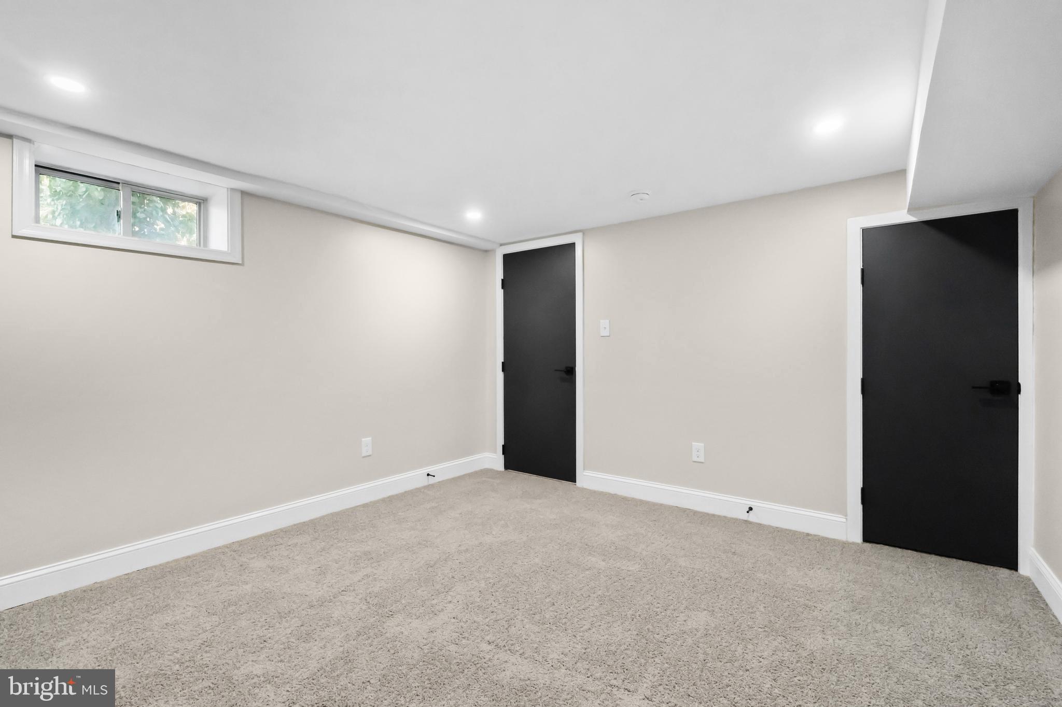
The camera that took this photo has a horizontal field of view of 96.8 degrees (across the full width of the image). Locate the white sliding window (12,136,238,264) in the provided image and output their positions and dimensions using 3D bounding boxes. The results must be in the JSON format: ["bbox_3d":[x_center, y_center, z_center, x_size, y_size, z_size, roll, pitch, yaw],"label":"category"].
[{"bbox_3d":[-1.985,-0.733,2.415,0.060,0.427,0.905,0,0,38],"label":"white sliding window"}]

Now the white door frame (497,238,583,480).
[{"bbox_3d":[0.066,0.055,4.045,0.922,2.036,0.055,0,0,38],"label":"white door frame"}]

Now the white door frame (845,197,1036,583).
[{"bbox_3d":[2.107,0.153,2.478,0.742,1.837,0.055,0,0,38],"label":"white door frame"}]

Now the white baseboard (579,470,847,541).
[{"bbox_3d":[1.118,1.004,3.230,1.742,0.135,0.020,0,0,38],"label":"white baseboard"}]

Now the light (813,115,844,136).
[{"bbox_3d":[1.274,-0.981,2.022,0.126,0.025,0.126,0,0,38],"label":"light"}]

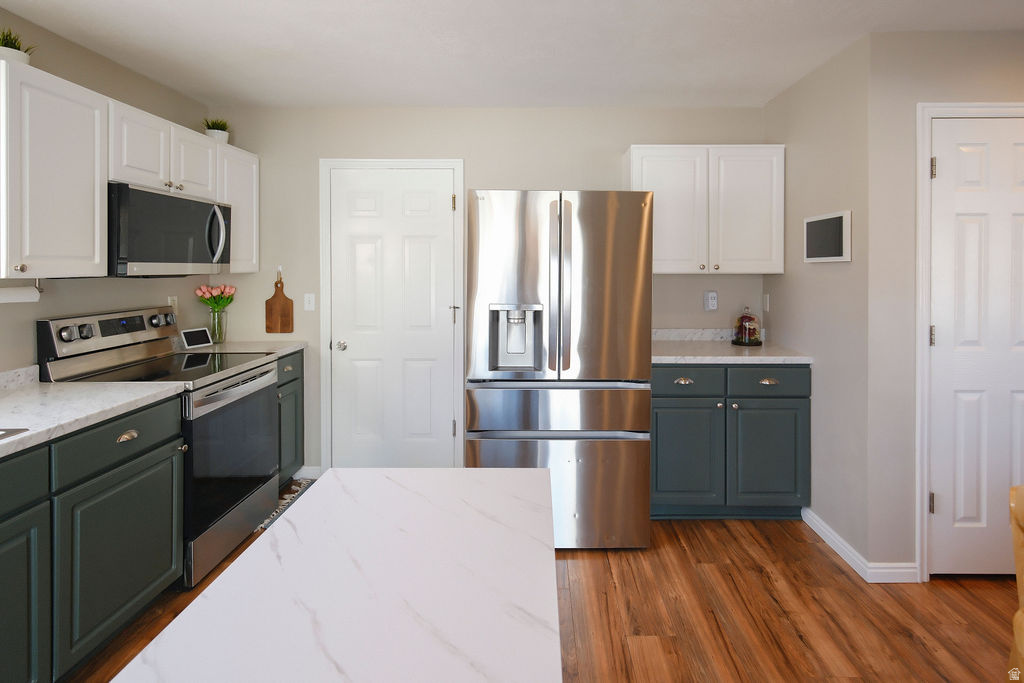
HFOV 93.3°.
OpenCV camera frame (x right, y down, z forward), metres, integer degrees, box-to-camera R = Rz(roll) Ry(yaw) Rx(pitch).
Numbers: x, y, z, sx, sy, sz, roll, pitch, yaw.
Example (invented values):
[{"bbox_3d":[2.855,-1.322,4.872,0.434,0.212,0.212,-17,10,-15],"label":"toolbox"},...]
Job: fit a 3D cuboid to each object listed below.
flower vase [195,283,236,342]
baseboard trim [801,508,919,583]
[{"bbox_3d":[-1.925,-0.179,3.145,0.235,0.390,0.235,0,7,2],"label":"flower vase"},{"bbox_3d":[1.674,0.962,2.364,0.220,0.100,0.530,0,5,3],"label":"baseboard trim"}]

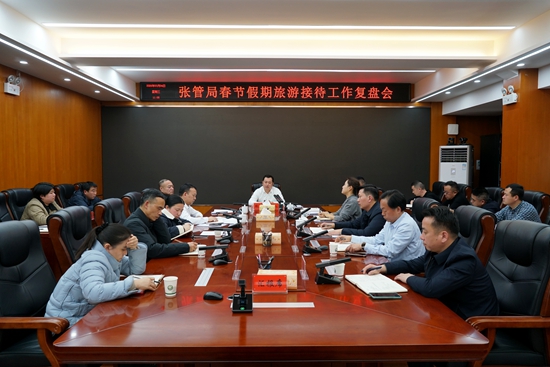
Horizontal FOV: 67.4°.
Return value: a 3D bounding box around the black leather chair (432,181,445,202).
[{"bbox_3d":[2.368,0.556,6.553,0.720,1.130,0.660,0,3,0],"label":"black leather chair"}]

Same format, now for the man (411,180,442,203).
[{"bbox_3d":[2.578,0.521,7.167,0.820,1.160,0.560,0,3,-3],"label":"man"}]

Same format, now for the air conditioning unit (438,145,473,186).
[{"bbox_3d":[3.528,0.160,8.060,0.540,1.790,0.360,2,4,35],"label":"air conditioning unit"}]

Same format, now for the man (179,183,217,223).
[{"bbox_3d":[-0.922,0.609,4.483,0.780,1.230,0.540,0,3,0],"label":"man"}]

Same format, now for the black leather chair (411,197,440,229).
[{"bbox_3d":[1.233,0.701,4.176,0.720,1.110,0.670,0,3,-1],"label":"black leather chair"}]

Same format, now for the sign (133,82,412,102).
[{"bbox_3d":[-0.023,-1.759,8.018,5.270,0.380,0.100,0,3,0],"label":"sign"}]

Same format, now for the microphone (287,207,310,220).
[{"bbox_3d":[0.298,0.364,5.028,0.250,0.140,0.110,0,3,0],"label":"microphone"}]

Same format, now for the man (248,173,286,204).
[{"bbox_3d":[-0.126,0.481,7.083,0.620,1.250,0.780,0,3,-1],"label":"man"}]

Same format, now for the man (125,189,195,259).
[{"bbox_3d":[-0.833,0.664,2.985,0.780,1.270,0.550,0,3,0],"label":"man"}]

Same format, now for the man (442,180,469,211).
[{"bbox_3d":[2.338,0.572,5.502,0.800,1.210,0.550,0,3,0],"label":"man"}]

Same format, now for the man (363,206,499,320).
[{"bbox_3d":[0.897,0.726,2.317,0.780,1.230,0.580,1,3,16],"label":"man"}]

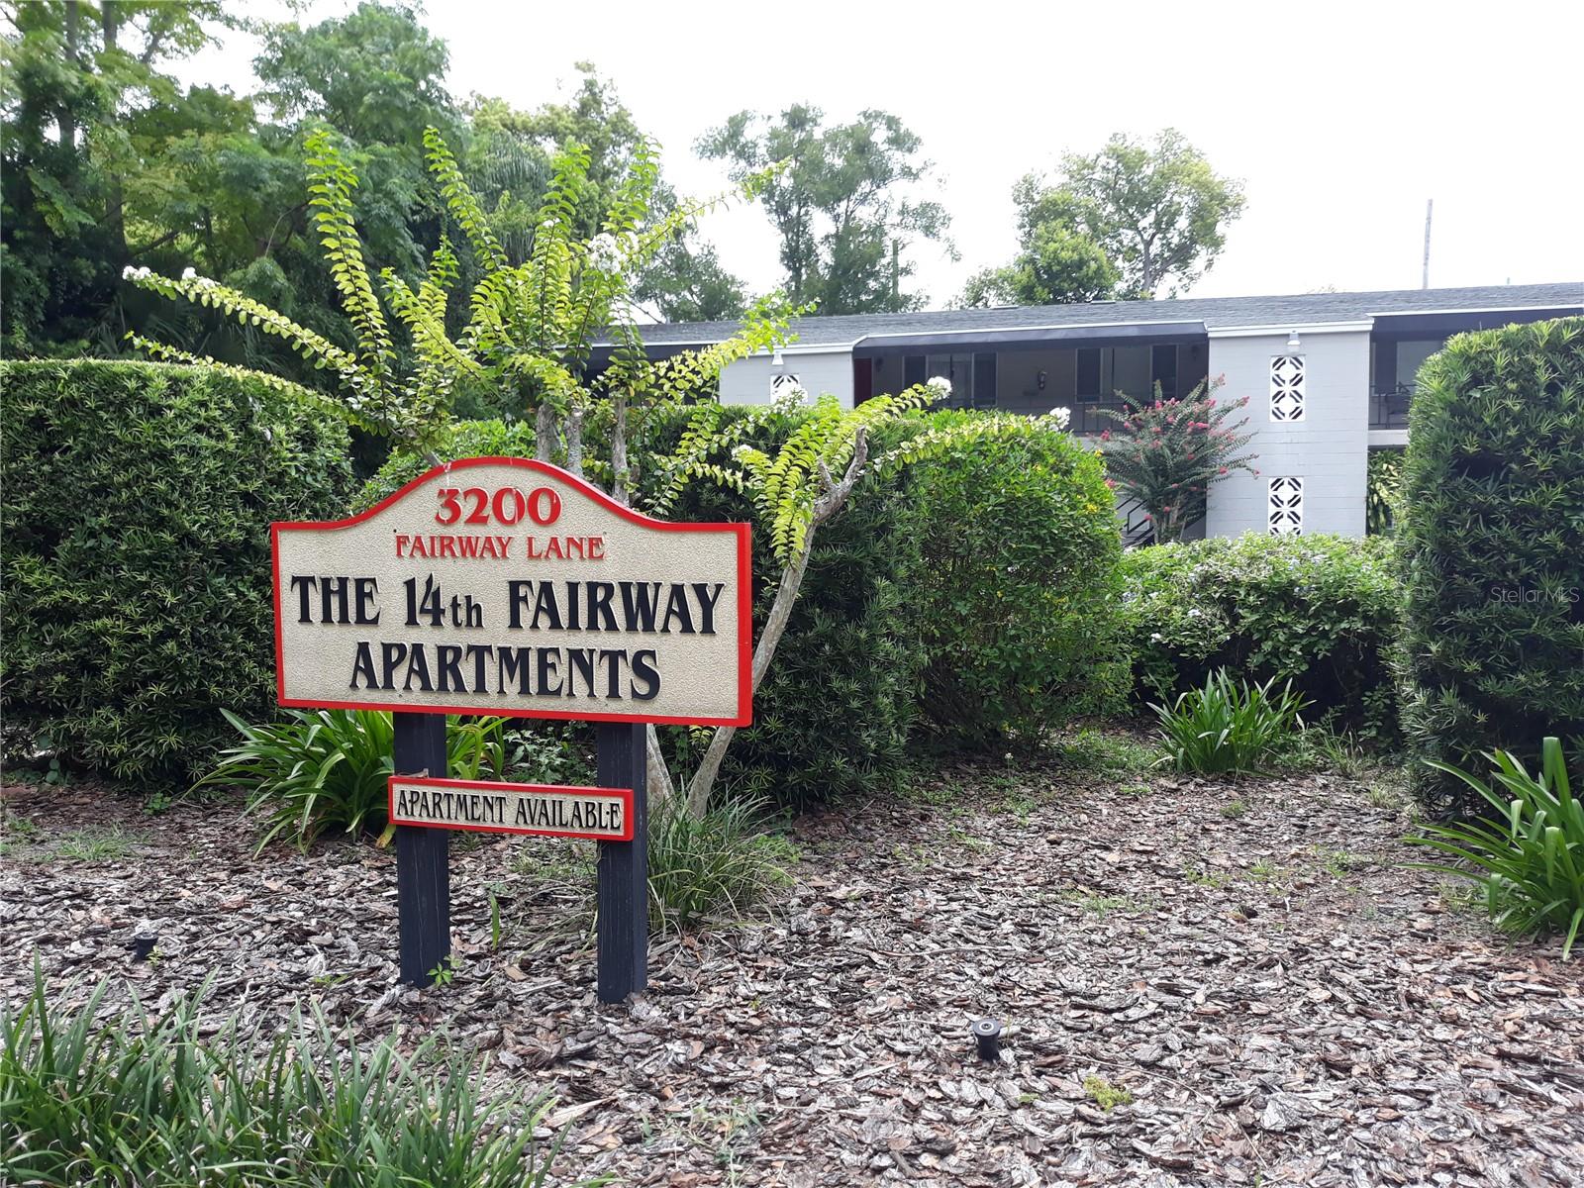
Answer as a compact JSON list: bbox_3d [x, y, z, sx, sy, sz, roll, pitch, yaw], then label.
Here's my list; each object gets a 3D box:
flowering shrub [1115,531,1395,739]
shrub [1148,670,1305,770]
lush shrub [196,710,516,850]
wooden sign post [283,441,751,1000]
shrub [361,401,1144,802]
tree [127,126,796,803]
[{"bbox_3d":[2.651,0.188,7.229,1.750,1.020,1.250,1,4,12],"label":"flowering shrub"},{"bbox_3d":[2.021,0.568,5.932,0.710,0.440,0.660,1,4,10],"label":"shrub"},{"bbox_3d":[-1.578,0.625,4.702,1.050,0.510,0.920,1,4,10],"label":"lush shrub"},{"bbox_3d":[-0.678,0.330,3.127,1.220,1.315,0.140,1,4,14],"label":"wooden sign post"},{"bbox_3d":[-0.220,-0.035,6.111,3.350,1.630,1.700,0,4,6],"label":"shrub"},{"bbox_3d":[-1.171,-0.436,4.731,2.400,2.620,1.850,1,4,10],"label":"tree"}]

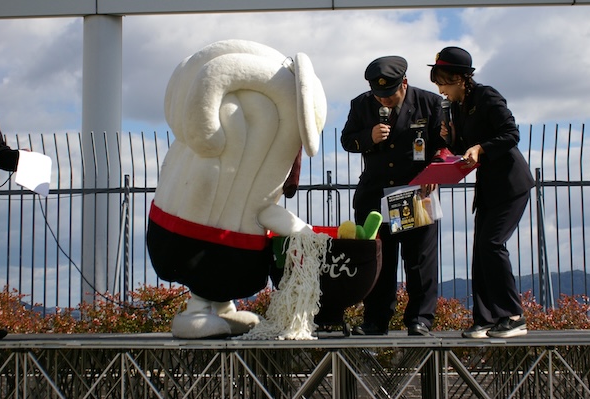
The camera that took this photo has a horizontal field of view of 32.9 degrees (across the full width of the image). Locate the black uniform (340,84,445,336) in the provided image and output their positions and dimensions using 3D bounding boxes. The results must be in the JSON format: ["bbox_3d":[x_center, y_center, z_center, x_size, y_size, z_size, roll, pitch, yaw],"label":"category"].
[{"bbox_3d":[0.600,0.059,6.150,0.600,1.480,0.400,-2,-6,12],"label":"black uniform"}]

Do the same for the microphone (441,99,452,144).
[{"bbox_3d":[0.849,-0.437,5.600,0.050,0.250,0.050,-4,-3,0],"label":"microphone"}]

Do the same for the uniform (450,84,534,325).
[{"bbox_3d":[1.104,0.028,5.600,0.450,1.310,0.420,3,-7,-28],"label":"uniform"}]

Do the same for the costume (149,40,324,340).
[{"bbox_3d":[-0.348,-0.051,6.050,1.020,1.760,0.920,1,-6,-16],"label":"costume"}]

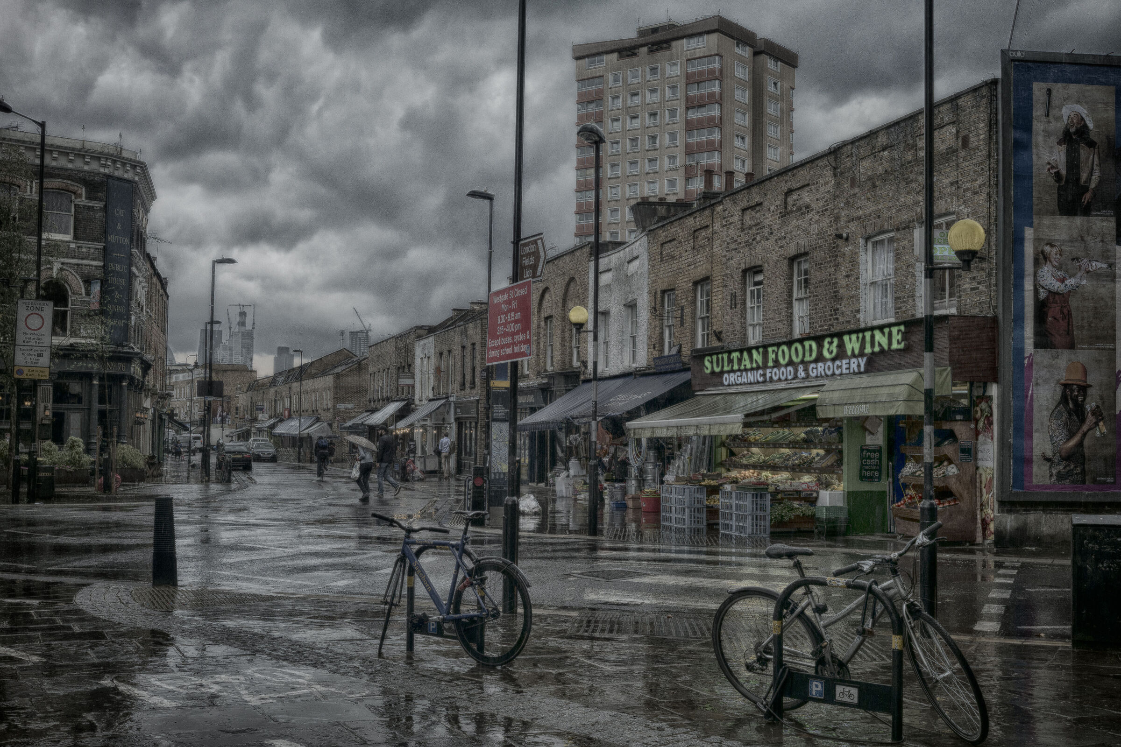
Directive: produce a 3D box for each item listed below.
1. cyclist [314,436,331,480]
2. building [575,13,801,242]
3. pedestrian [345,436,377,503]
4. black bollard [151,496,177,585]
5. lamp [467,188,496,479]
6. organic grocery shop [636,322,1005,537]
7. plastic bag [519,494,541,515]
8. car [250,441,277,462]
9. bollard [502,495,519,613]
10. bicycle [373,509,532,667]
[{"bbox_3d":[-8.673,3.080,46.500,0.550,1.660,1.700,2,-3,-15],"label":"cyclist"},{"bbox_3d":[14.729,-15.200,151.305,19.400,50.500,17.800,-2,-4,38],"label":"building"},{"bbox_3d":[-5.039,2.378,32.347,0.850,1.720,0.850,1,-3,0],"label":"pedestrian"},{"bbox_3d":[-4.174,1.778,13.526,0.255,0.940,0.255,2,-3,-18],"label":"black bollard"},{"bbox_3d":[-2.214,-0.845,34.551,0.770,8.250,0.300,2,-3,-14],"label":"lamp"},{"bbox_3d":[4.134,1.086,24.831,2.380,3.501,10.565,2,-3,-16],"label":"organic grocery shop"},{"bbox_3d":[-0.628,2.584,25.100,0.470,0.410,0.450,1,-3,0],"label":"plastic bag"},{"bbox_3d":[-21.377,5.620,92.123,1.760,1.450,4.400,2,-3,-14],"label":"car"},{"bbox_3d":[-0.434,1.620,11.429,0.140,1.050,0.140,1,-3,0],"label":"bollard"},{"bbox_3d":[-0.800,1.435,8.683,1.610,1.000,0.530,-1,-4,37],"label":"bicycle"}]

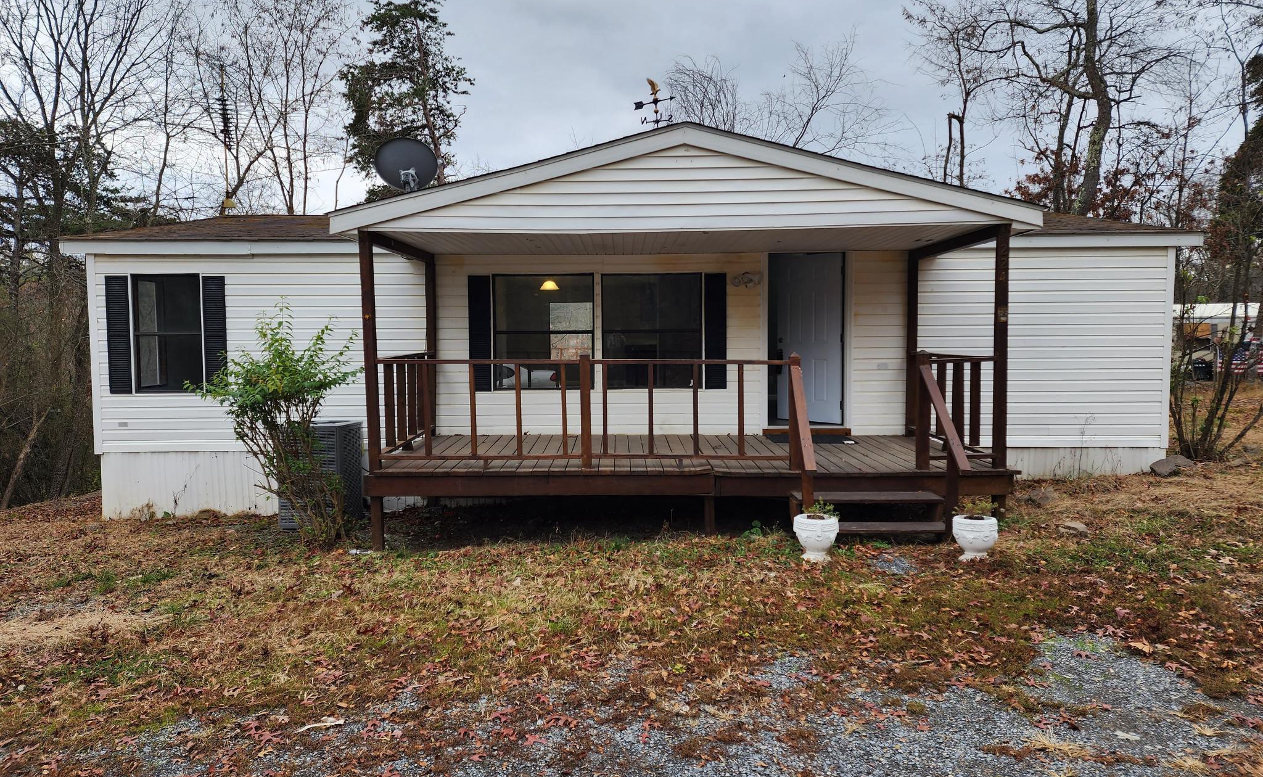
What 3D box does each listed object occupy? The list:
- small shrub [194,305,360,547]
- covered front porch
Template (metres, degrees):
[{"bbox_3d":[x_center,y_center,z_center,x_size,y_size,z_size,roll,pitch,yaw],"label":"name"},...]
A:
[{"bbox_3d":[-3.181,0.320,7.537,1.542,2.214,1.400,0,4,0],"label":"small shrub"},{"bbox_3d":[0.472,-0.501,8.216,6.100,3.630,2.760,0,4,0],"label":"covered front porch"}]

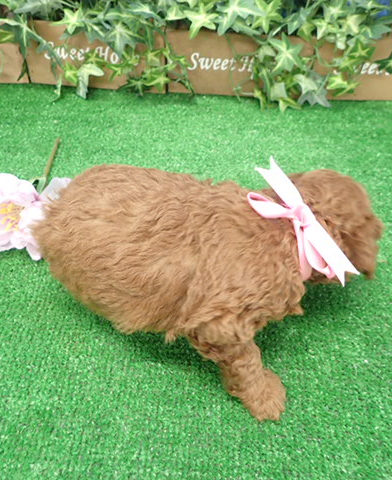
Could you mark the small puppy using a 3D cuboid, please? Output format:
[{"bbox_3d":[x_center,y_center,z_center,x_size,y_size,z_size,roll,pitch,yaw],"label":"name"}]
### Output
[{"bbox_3d":[0.000,0.025,0.376,0.282,0.139,0.159,8,48,5],"label":"small puppy"}]

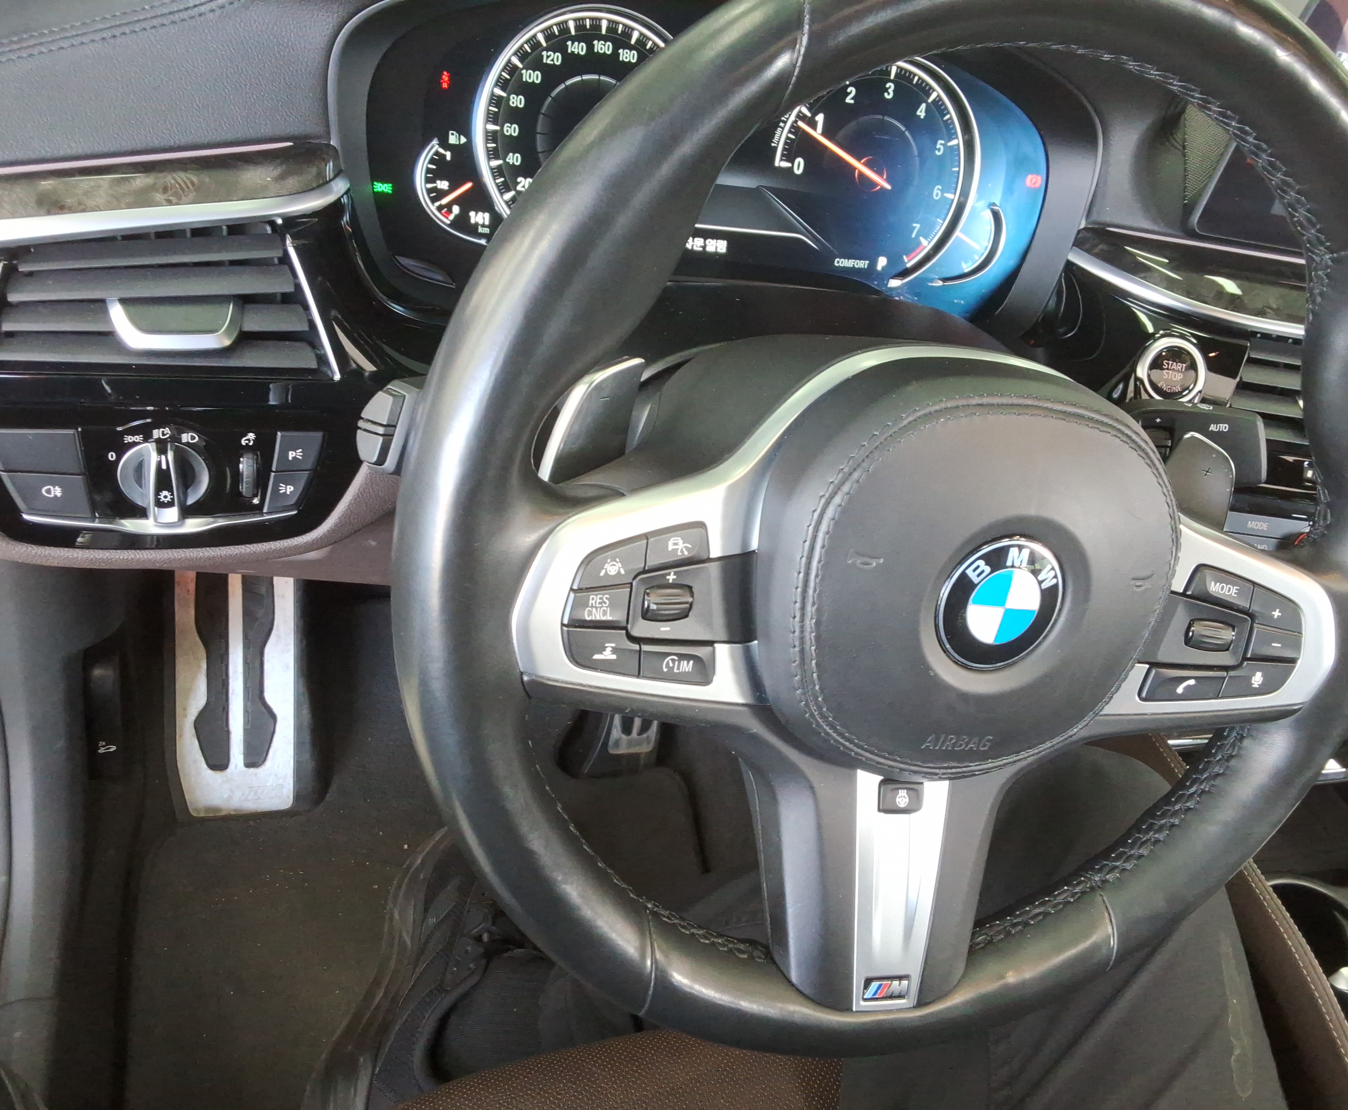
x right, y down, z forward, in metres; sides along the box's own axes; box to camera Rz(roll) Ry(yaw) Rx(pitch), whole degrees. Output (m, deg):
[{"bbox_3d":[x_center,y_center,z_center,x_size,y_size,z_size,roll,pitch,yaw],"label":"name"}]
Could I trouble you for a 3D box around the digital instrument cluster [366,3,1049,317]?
[{"bbox_3d":[0.027,-0.187,0.569,0.340,0.128,0.030,0,21,-20],"label":"digital instrument cluster"}]

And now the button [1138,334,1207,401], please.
[{"bbox_3d":[0.261,-0.097,0.627,0.036,0.036,0.012,14,16,-4],"label":"button"}]

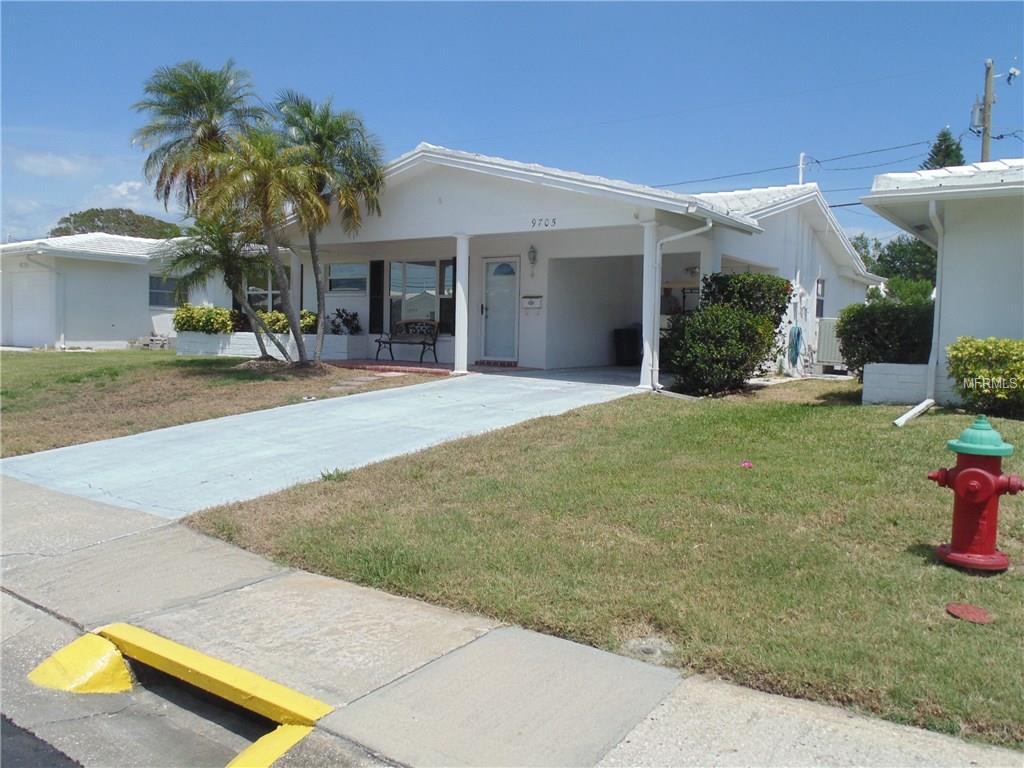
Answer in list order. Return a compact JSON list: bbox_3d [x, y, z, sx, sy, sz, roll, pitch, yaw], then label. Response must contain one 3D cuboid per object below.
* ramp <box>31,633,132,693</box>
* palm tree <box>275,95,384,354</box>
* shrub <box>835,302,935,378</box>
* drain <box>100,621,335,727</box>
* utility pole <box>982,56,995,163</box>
[{"bbox_3d":[-1.885,1.241,3.523,0.410,0.140,0.310,4,5,35],"label":"ramp"},{"bbox_3d":[-3.096,-2.611,13.402,1.750,4.367,1.750,0,4,-13],"label":"palm tree"},{"bbox_3d":[5.381,-0.508,11.310,1.450,1.280,1.250,3,4,33],"label":"shrub"},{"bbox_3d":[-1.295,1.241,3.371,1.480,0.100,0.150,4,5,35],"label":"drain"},{"bbox_3d":[15.027,-5.440,25.617,0.280,9.700,0.280,3,4,33],"label":"utility pole"}]

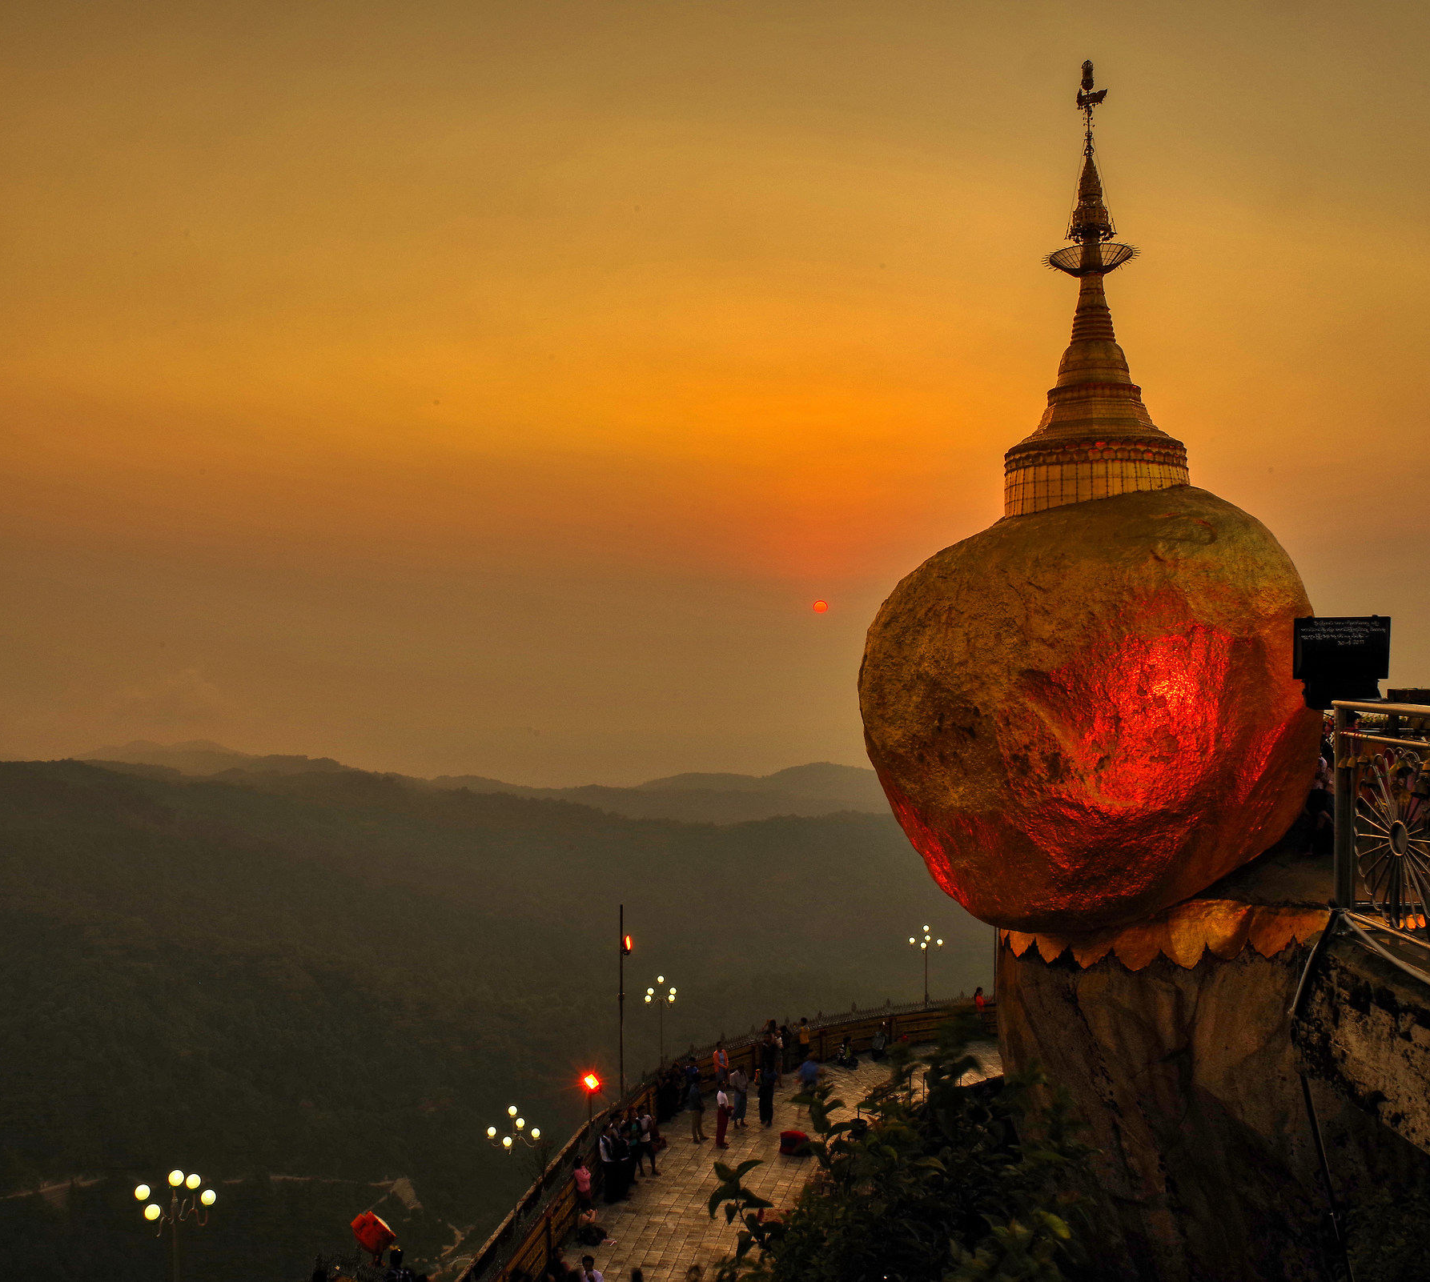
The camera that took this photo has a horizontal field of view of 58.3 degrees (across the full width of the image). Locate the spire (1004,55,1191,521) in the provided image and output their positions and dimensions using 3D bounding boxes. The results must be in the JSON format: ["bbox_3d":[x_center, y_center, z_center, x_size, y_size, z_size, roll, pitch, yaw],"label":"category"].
[{"bbox_3d":[6.040,-5.750,20.550,2.820,7.250,2.820,-1,0,0],"label":"spire"}]

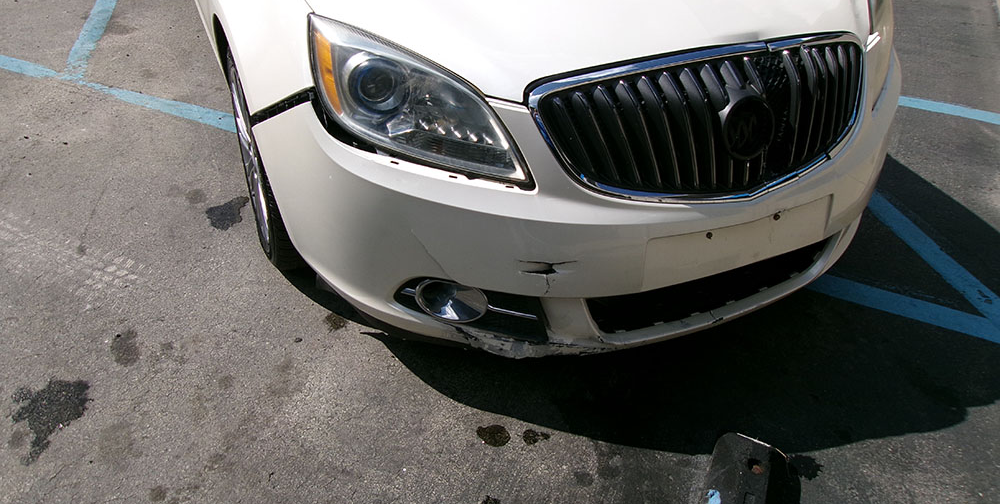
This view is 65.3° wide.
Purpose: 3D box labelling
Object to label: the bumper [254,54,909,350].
[{"bbox_3d":[0.399,-0.181,1.826,1.780,0.550,0.560,-13,39,-20],"label":"bumper"}]

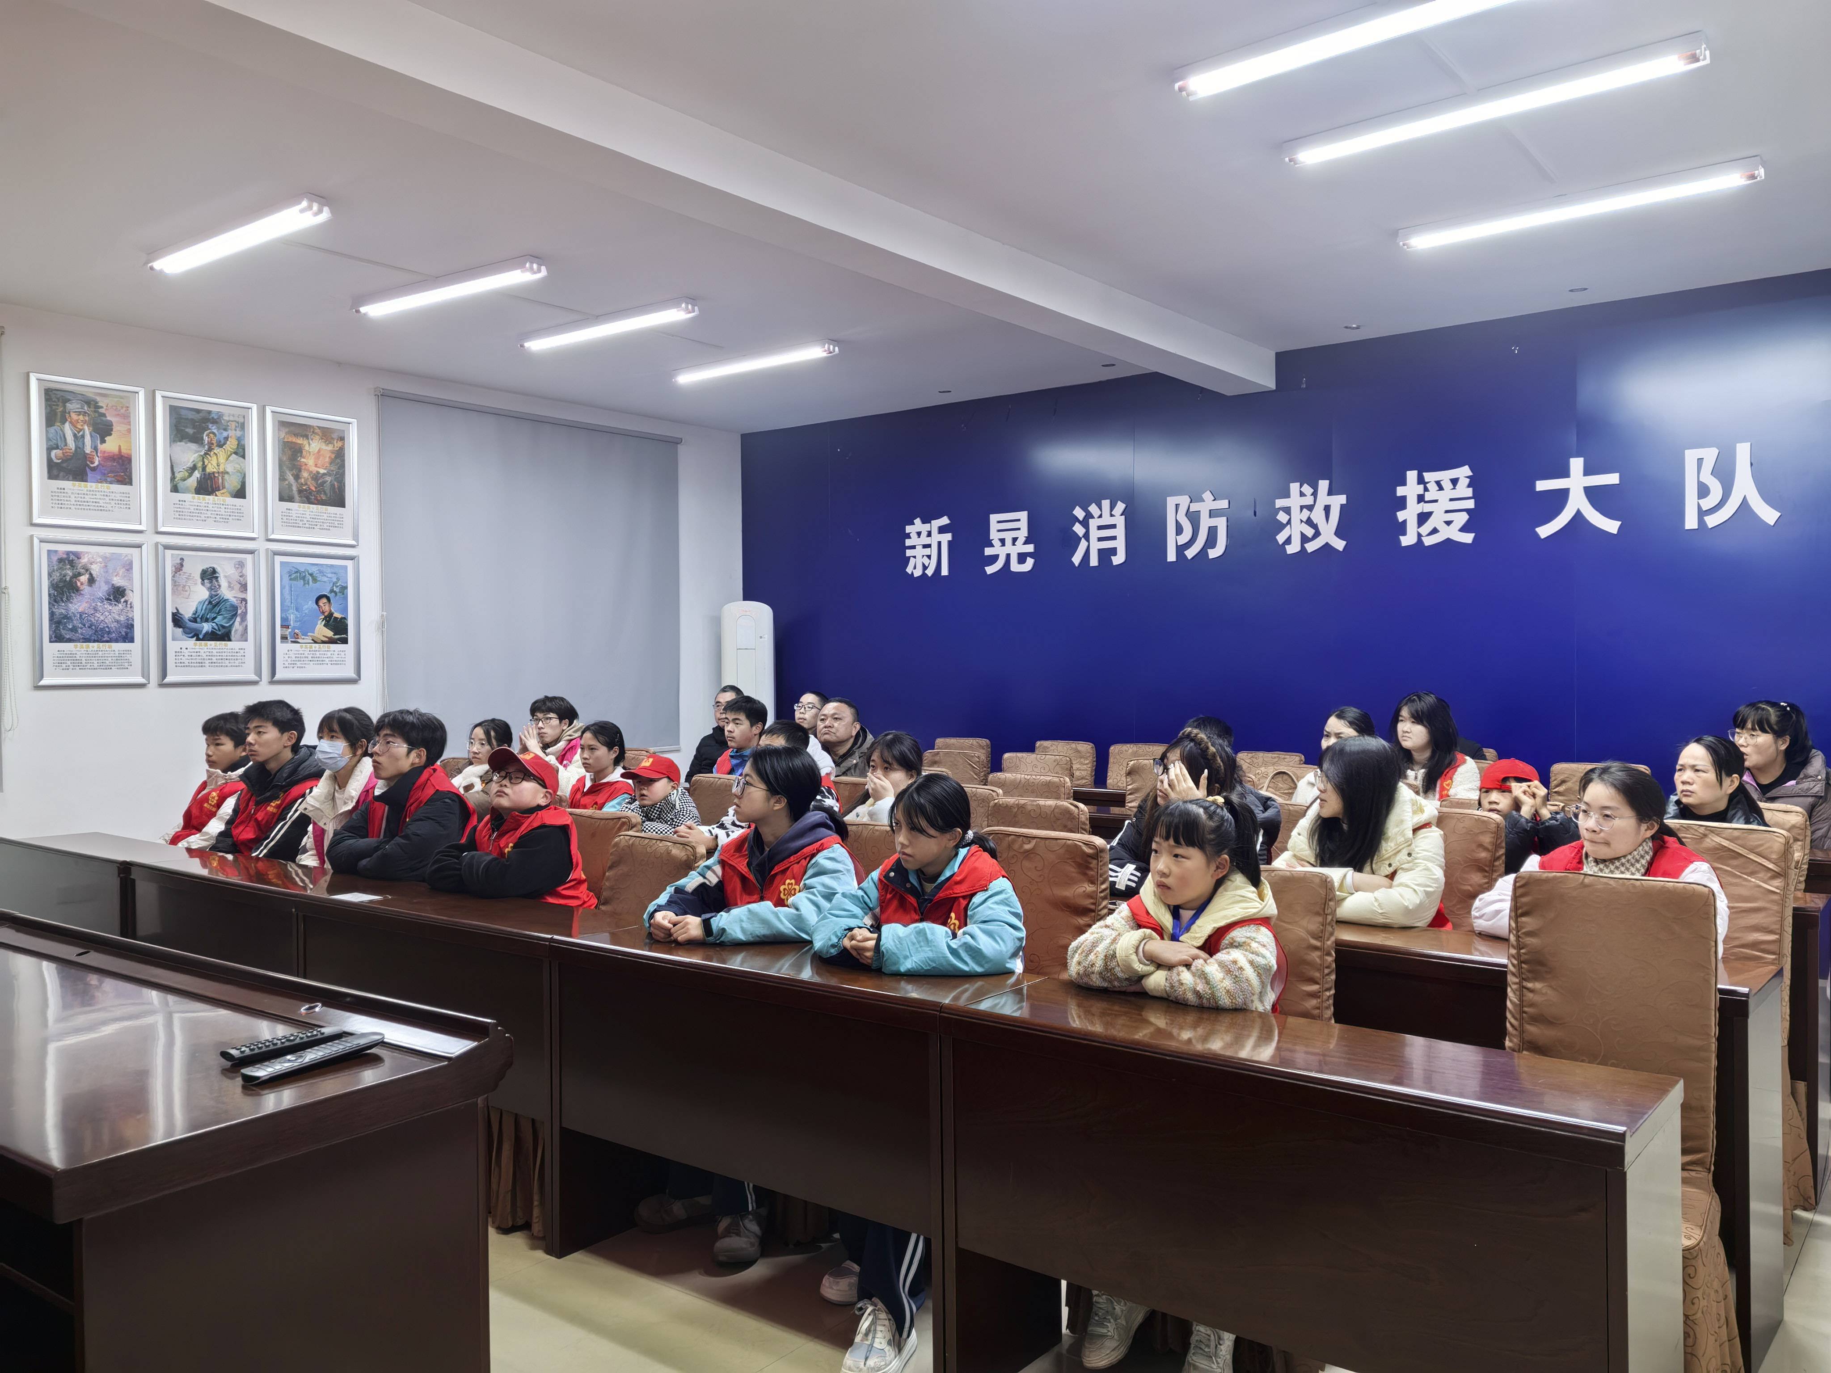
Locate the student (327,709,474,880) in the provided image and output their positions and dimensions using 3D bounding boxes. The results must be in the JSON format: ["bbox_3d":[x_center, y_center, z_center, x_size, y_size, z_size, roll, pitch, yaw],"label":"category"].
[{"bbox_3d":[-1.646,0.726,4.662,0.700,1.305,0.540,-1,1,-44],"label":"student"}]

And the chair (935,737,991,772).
[{"bbox_3d":[0.151,0.817,8.683,0.440,0.965,0.560,0,1,38],"label":"chair"}]

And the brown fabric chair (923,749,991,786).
[{"bbox_3d":[0.082,0.834,7.400,0.440,0.965,0.560,0,1,38],"label":"brown fabric chair"}]

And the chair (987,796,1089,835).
[{"bbox_3d":[0.250,0.874,4.500,0.440,1.000,0.540,0,1,39],"label":"chair"}]

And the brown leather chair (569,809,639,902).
[{"bbox_3d":[-1.128,0.881,4.158,0.440,1.000,0.540,0,1,39],"label":"brown leather chair"}]

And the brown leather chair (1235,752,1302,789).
[{"bbox_3d":[1.661,0.851,7.113,0.440,1.000,0.540,0,1,39],"label":"brown leather chair"}]

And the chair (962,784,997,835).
[{"bbox_3d":[-0.005,0.863,5.127,0.440,0.965,0.560,0,1,41],"label":"chair"}]

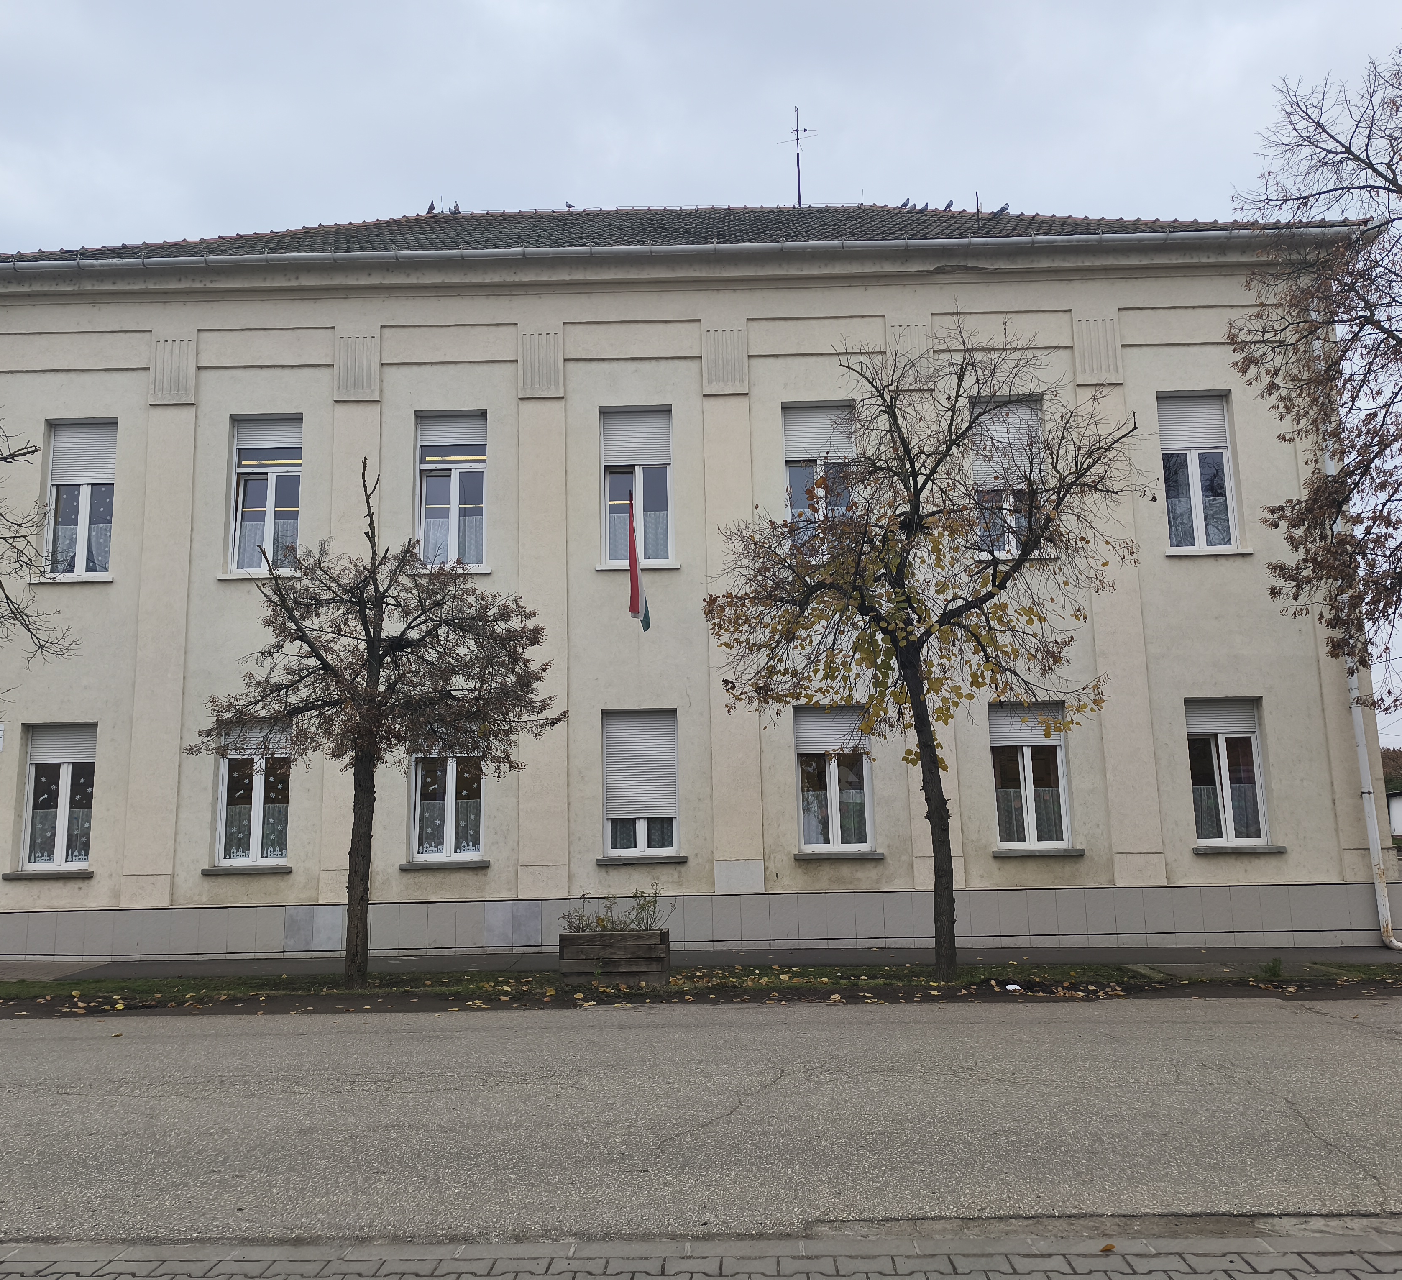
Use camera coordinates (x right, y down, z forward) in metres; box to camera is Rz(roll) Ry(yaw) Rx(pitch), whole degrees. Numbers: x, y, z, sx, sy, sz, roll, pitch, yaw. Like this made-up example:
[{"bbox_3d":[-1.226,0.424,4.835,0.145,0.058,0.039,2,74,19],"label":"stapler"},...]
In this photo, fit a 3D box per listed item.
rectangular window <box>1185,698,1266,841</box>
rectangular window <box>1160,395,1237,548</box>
[{"bbox_3d":[6.944,1.716,14.979,0.980,1.888,0.140,-1,-9,0],"label":"rectangular window"},{"bbox_3d":[6.863,-2.313,15.608,0.980,2.184,0.140,-1,-9,0],"label":"rectangular window"}]

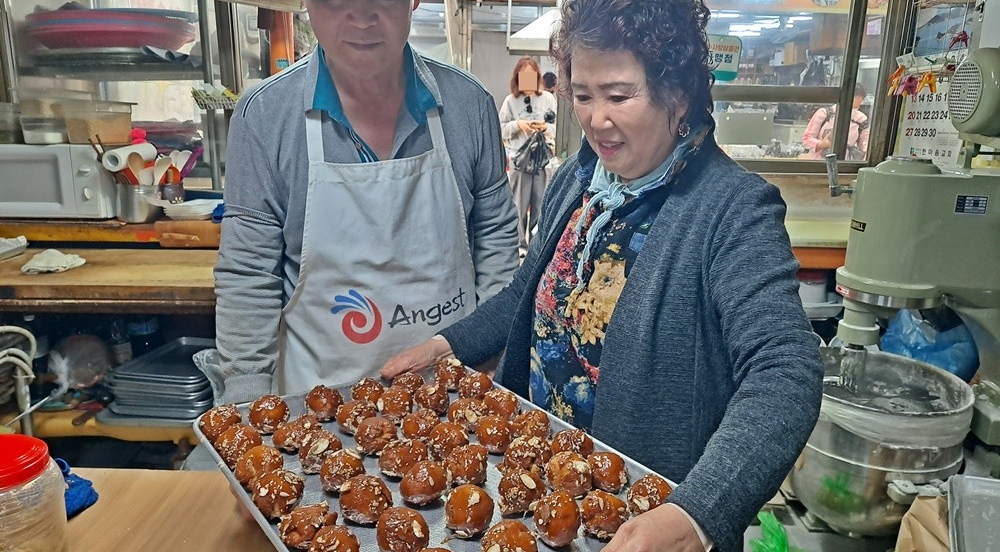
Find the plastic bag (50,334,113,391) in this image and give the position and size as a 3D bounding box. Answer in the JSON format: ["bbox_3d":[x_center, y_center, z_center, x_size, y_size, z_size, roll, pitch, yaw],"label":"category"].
[{"bbox_3d":[-1.350,0.275,2.230,0.190,0.170,0.170,-1,12,-11],"label":"plastic bag"}]

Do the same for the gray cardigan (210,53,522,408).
[{"bbox_3d":[-0.216,-0.060,1.150,0.510,0.610,0.310,0,12,-7],"label":"gray cardigan"}]

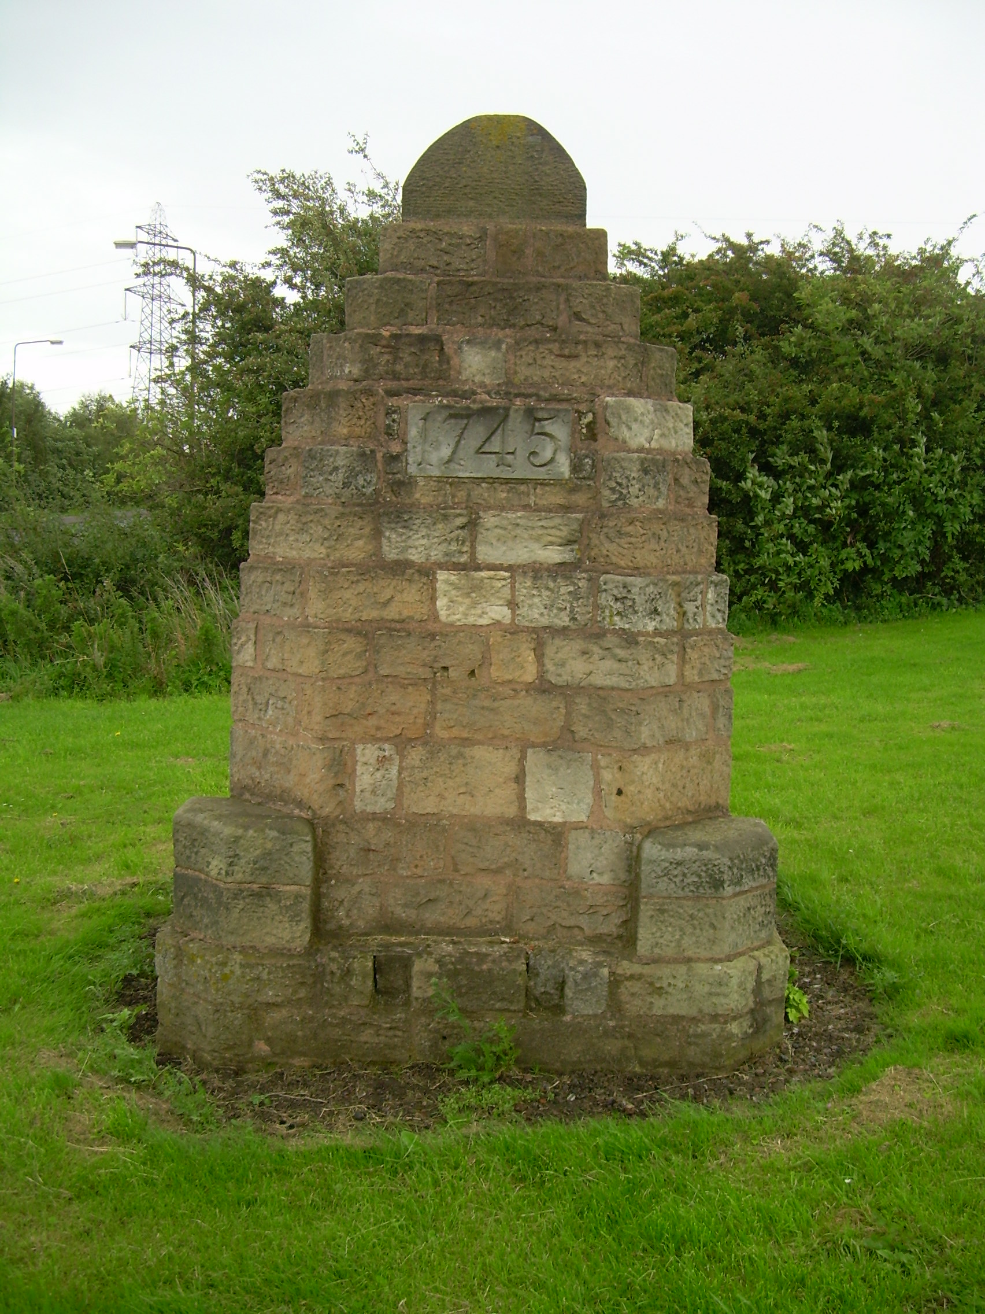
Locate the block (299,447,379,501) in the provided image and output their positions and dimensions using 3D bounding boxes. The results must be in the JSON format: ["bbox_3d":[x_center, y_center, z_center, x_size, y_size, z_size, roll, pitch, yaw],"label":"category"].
[{"bbox_3d":[-0.459,-0.559,4.428,0.222,0.162,0.190,2,4,1],"label":"block"}]

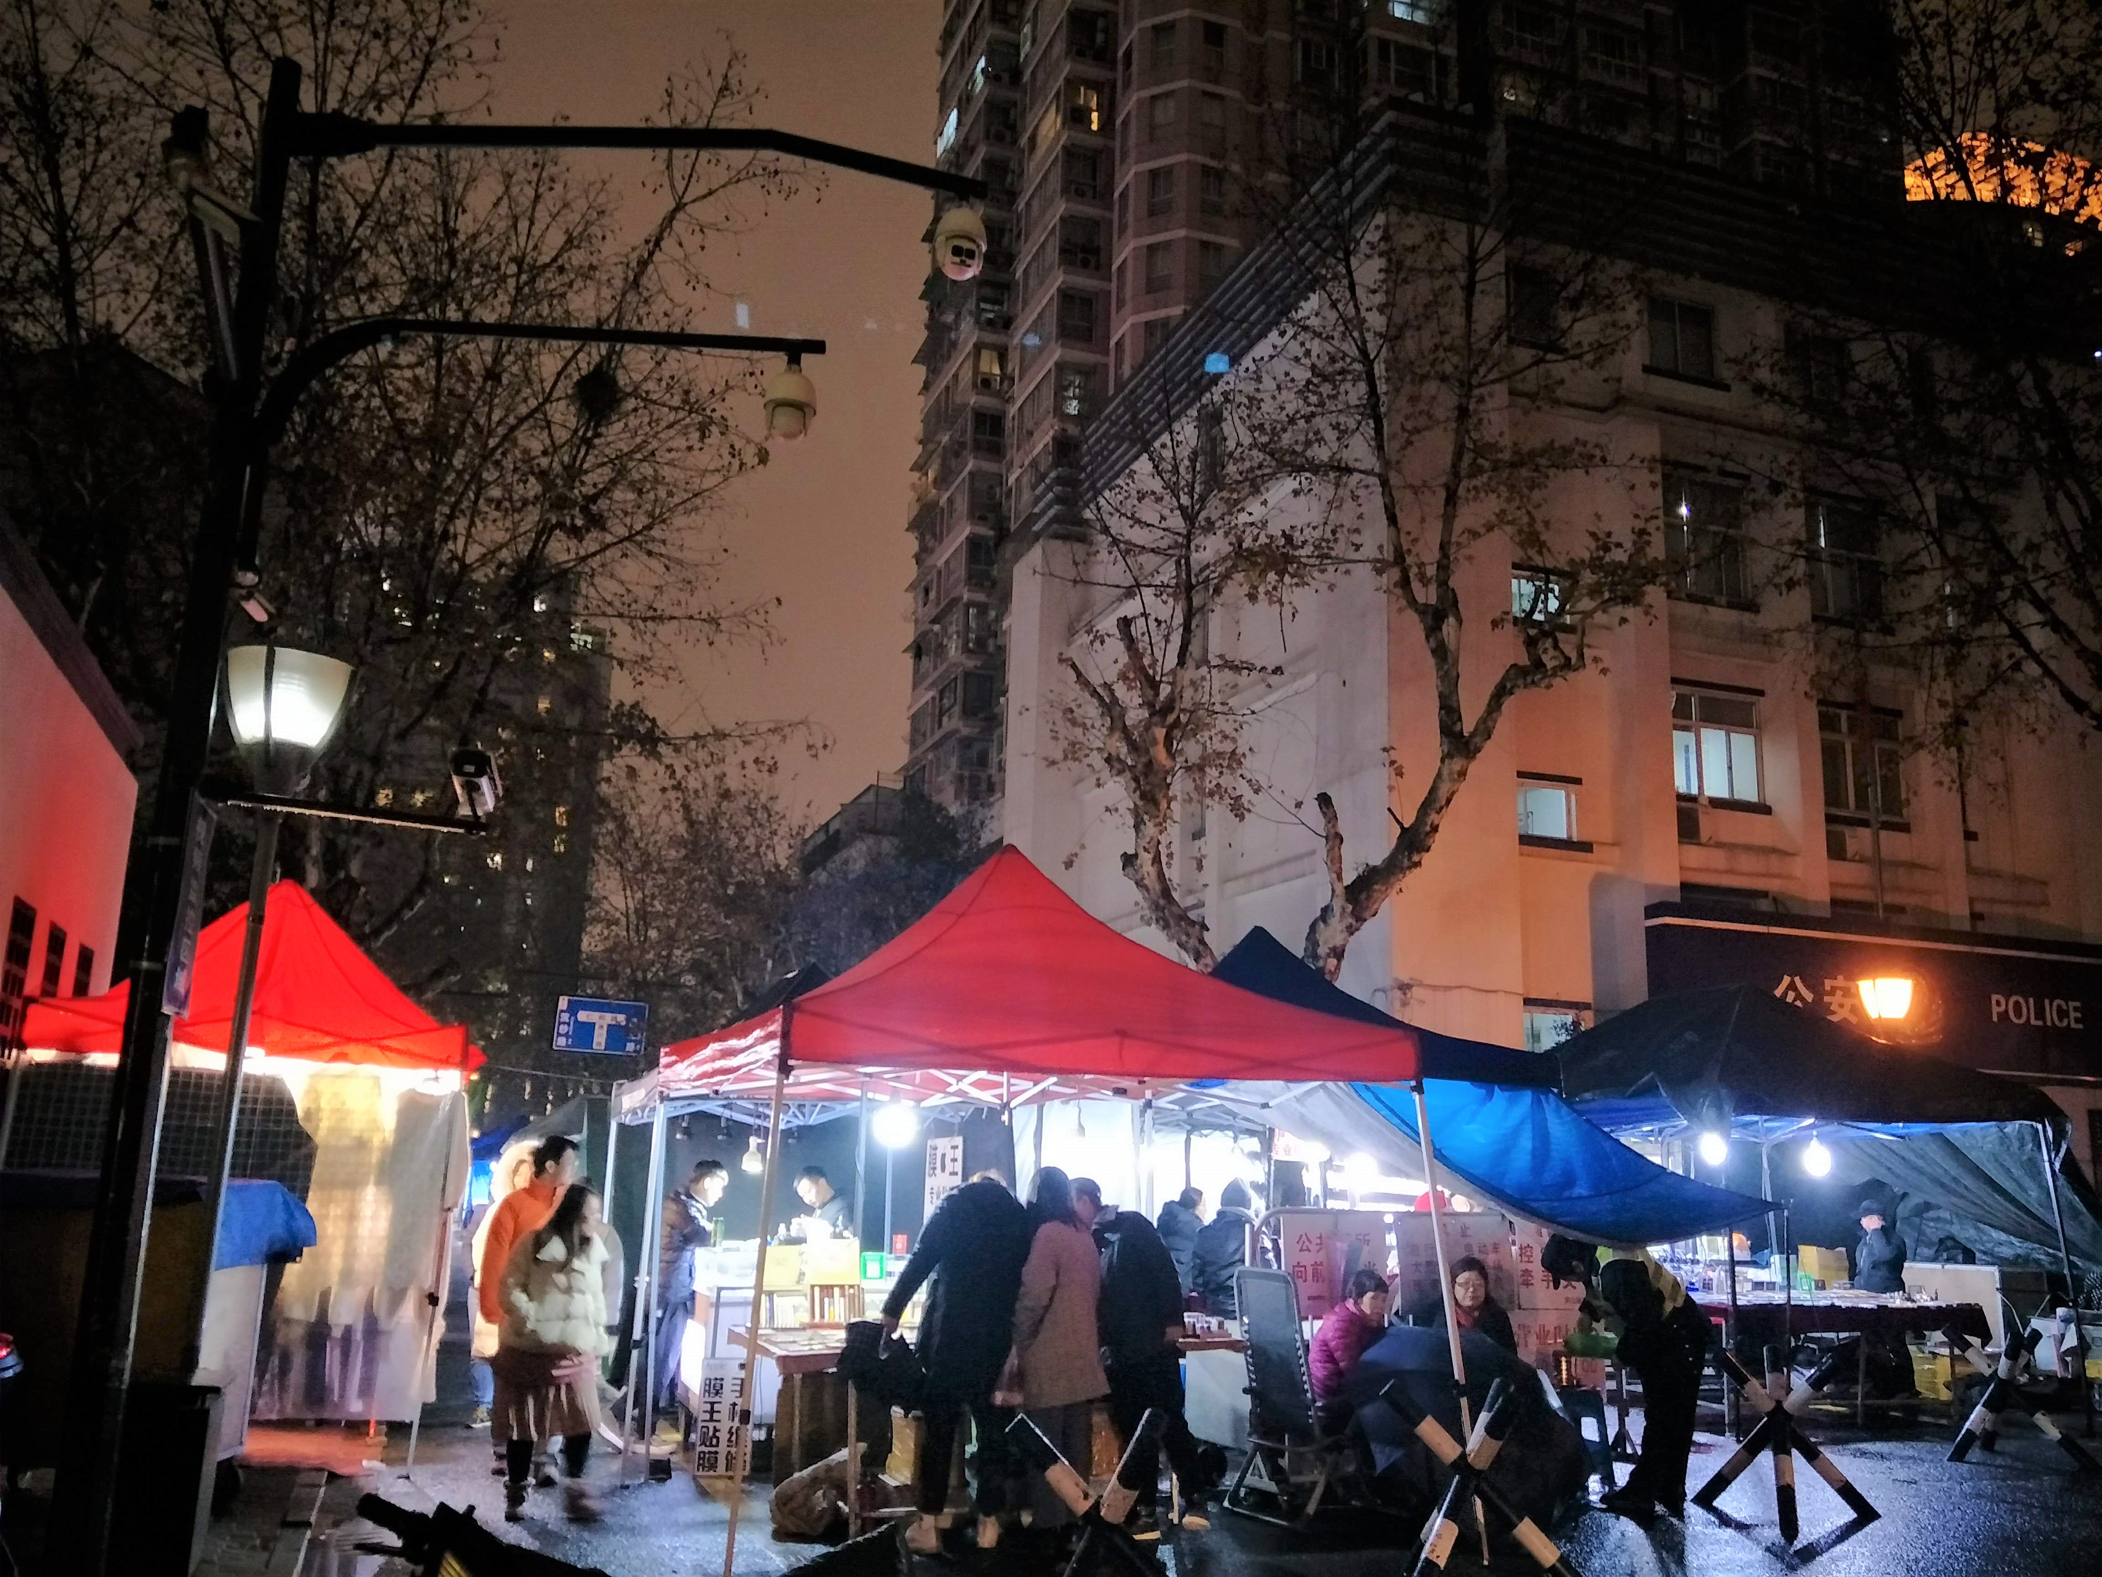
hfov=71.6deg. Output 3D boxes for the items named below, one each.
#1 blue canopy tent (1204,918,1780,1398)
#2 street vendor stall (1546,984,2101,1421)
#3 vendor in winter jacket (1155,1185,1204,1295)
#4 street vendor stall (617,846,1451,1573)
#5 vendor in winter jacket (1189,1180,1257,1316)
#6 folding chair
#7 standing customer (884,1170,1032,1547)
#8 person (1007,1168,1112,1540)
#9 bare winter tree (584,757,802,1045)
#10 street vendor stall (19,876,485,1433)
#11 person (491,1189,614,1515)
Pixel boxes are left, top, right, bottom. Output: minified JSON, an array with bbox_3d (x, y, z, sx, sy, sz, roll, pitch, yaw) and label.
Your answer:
[{"bbox_3d":[2.116,2.554,9.884,3.900,3.250,3.300,1,-13,-3],"label":"blue canopy tent"},{"bbox_3d":[5.610,3.037,11.220,3.300,3.100,3.100,0,-13,2],"label":"street vendor stall"},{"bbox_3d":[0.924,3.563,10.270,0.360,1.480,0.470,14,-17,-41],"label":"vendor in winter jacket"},{"bbox_3d":[-0.246,1.966,7.601,3.150,3.300,3.000,6,-14,-21],"label":"street vendor stall"},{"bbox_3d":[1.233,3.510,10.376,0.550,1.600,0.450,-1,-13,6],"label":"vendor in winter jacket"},{"bbox_3d":[1.249,3.049,7.403,0.780,1.120,0.600,12,-18,-41],"label":"folding chair"},{"bbox_3d":[-0.415,2.529,6.514,0.640,1.580,0.580,3,-13,-3],"label":"standing customer"},{"bbox_3d":[0.043,2.644,6.911,0.470,1.600,0.430,8,-14,-23],"label":"person"},{"bbox_3d":[-6.413,3.067,26.047,4.000,7.600,4.000,2,-13,0],"label":"bare winter tree"},{"bbox_3d":[-4.400,2.020,8.100,2.100,3.000,2.200,7,-14,-19],"label":"street vendor stall"},{"bbox_3d":[-2.457,2.718,7.212,0.520,1.580,0.420,10,-16,-36],"label":"person"}]

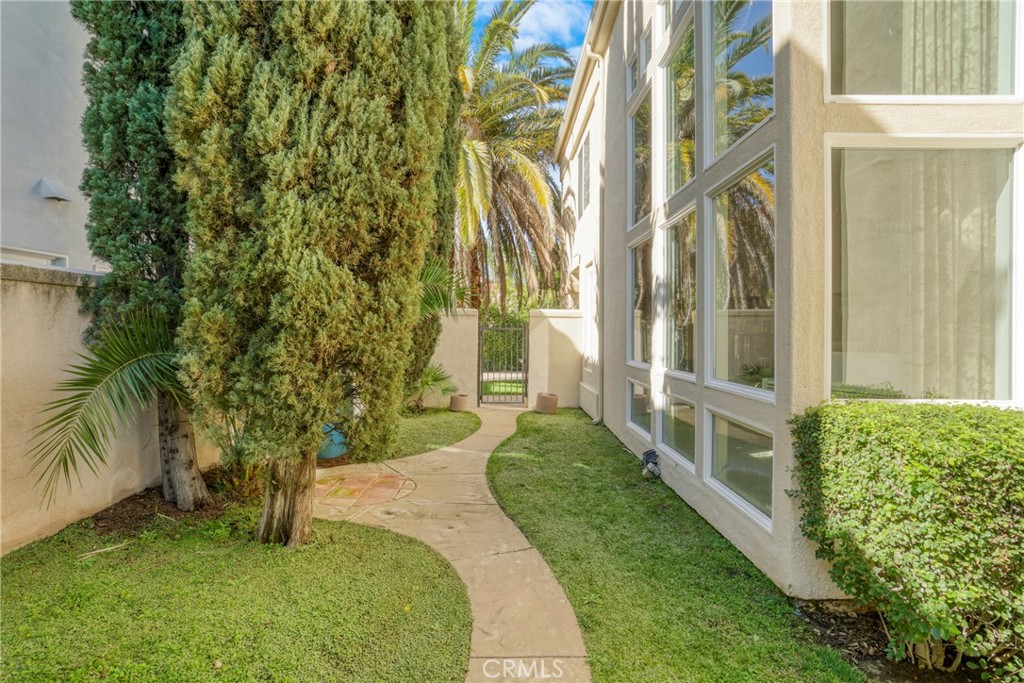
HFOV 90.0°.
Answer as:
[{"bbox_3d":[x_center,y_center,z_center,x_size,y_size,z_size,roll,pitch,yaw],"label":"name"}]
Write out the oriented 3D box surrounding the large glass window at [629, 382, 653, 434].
[{"bbox_3d":[1.545,0.787,6.102,0.100,0.610,1.070,0,1,-1],"label":"large glass window"}]

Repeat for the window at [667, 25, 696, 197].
[{"bbox_3d":[1.565,-2.120,4.785,0.100,1.460,1.040,0,1,-1],"label":"window"}]

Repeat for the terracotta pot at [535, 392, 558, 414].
[{"bbox_3d":[0.663,1.154,9.500,0.400,0.320,0.400,0,1,0],"label":"terracotta pot"}]

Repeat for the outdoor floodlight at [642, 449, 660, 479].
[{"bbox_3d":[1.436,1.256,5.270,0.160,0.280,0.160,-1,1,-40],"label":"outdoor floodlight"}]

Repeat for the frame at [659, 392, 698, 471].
[{"bbox_3d":[1.564,0.812,4.832,0.100,0.595,1.070,0,1,-1],"label":"frame"}]

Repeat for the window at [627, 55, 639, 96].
[{"bbox_3d":[1.540,-3.313,6.360,0.100,0.460,0.485,0,1,-1],"label":"window"}]

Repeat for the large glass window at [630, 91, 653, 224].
[{"bbox_3d":[1.562,-2.160,6.130,0.080,1.470,1.060,0,1,0],"label":"large glass window"}]

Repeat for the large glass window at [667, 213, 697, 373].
[{"bbox_3d":[1.565,-0.430,4.809,0.100,1.480,1.040,0,1,-1],"label":"large glass window"}]

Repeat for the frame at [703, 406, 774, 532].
[{"bbox_3d":[1.577,0.826,3.550,0.080,0.590,1.070,0,1,0],"label":"frame"}]

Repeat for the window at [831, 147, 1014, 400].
[{"bbox_3d":[2.341,-0.388,2.910,1.060,1.470,0.080,0,1,0],"label":"window"}]

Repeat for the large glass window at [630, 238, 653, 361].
[{"bbox_3d":[1.545,-0.463,6.084,0.100,1.520,1.070,0,1,-1],"label":"large glass window"}]

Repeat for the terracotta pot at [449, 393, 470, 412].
[{"bbox_3d":[-0.994,1.170,9.750,0.350,0.280,0.350,0,1,0],"label":"terracotta pot"}]

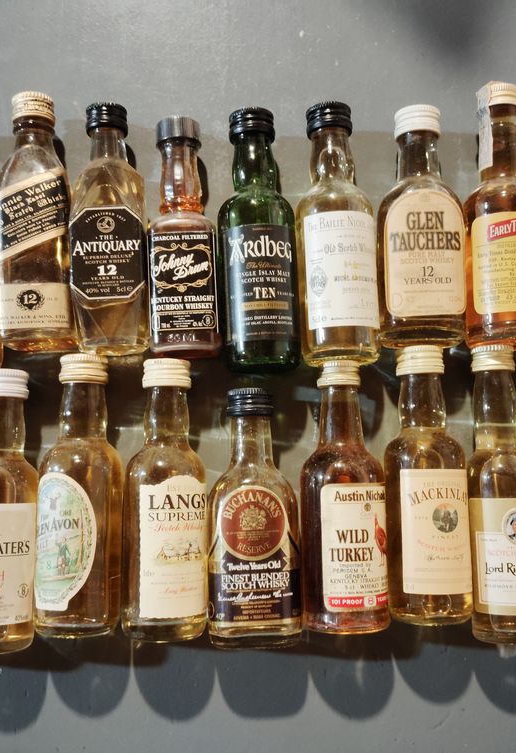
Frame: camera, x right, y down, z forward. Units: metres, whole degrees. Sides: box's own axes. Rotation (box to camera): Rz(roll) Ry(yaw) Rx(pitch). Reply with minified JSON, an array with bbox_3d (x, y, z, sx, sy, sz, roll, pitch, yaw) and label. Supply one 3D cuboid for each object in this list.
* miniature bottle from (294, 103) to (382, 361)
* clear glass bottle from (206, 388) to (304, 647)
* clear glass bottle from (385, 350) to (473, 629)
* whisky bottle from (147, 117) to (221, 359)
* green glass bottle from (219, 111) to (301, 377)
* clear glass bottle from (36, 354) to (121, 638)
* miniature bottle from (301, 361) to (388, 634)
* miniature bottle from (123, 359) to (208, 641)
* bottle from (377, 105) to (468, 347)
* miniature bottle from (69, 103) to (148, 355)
[{"bbox_3d":[0.035,-0.064,0.363,0.034,0.034,0.116,0,82,-16],"label":"miniature bottle"},{"bbox_3d":[-0.002,0.059,0.347,0.038,0.030,0.106,-1,82,-1],"label":"clear glass bottle"},{"bbox_3d":[0.072,0.045,0.347,0.034,0.034,0.115,1,81,-9],"label":"clear glass bottle"},{"bbox_3d":[-0.033,-0.062,0.362,0.031,0.031,0.105,-2,81,-2],"label":"whisky bottle"},{"bbox_3d":[0.000,-0.061,0.362,0.034,0.034,0.117,-2,81,-5],"label":"green glass bottle"},{"bbox_3d":[-0.074,0.049,0.342,0.034,0.034,0.115,-4,80,19],"label":"clear glass bottle"},{"bbox_3d":[0.036,0.050,0.344,0.035,0.035,0.111,3,80,-26],"label":"miniature bottle"},{"bbox_3d":[-0.038,0.051,0.343,0.034,0.034,0.115,5,80,-30],"label":"miniature bottle"},{"bbox_3d":[0.073,-0.068,0.366,0.037,0.029,0.107,0,82,-1],"label":"bottle"},{"bbox_3d":[-0.067,-0.067,0.364,0.033,0.029,0.111,-2,82,-1],"label":"miniature bottle"}]

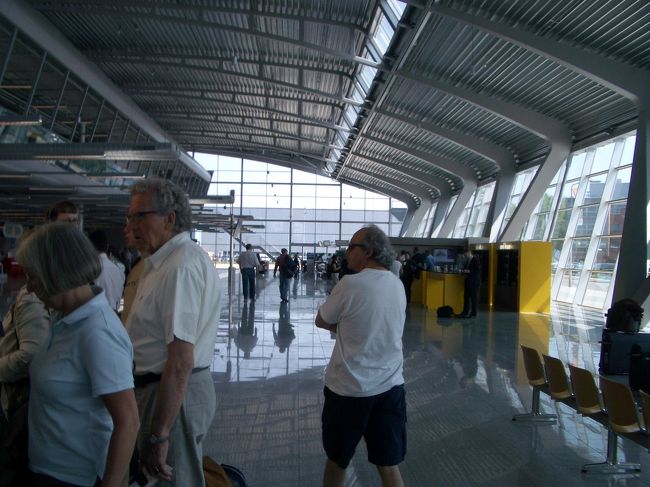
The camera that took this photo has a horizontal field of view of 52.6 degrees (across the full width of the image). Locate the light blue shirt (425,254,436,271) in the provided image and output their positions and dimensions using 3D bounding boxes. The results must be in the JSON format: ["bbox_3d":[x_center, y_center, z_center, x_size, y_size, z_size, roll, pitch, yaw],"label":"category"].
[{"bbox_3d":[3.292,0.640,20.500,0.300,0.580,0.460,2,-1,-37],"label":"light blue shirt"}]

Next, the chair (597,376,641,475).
[{"bbox_3d":[2.182,1.335,4.734,0.540,0.700,0.500,1,-1,-3],"label":"chair"}]

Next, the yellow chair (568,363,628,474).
[{"bbox_3d":[2.151,1.344,5.281,0.540,0.700,0.500,1,-1,-3],"label":"yellow chair"}]

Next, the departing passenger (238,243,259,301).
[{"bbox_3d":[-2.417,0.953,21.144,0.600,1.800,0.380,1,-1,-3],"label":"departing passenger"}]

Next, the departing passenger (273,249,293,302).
[{"bbox_3d":[-1.310,1.021,21.315,0.560,1.720,0.460,2,-1,-20],"label":"departing passenger"}]

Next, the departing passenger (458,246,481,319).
[{"bbox_3d":[3.805,1.047,17.164,0.460,1.760,0.500,2,-1,-28],"label":"departing passenger"}]

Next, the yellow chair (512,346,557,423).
[{"bbox_3d":[2.090,1.361,6.375,0.540,0.700,0.500,1,-1,-3],"label":"yellow chair"}]

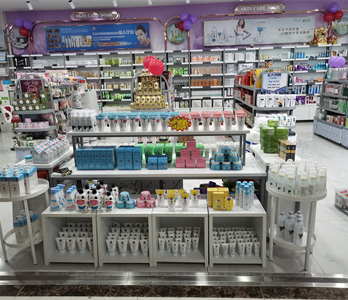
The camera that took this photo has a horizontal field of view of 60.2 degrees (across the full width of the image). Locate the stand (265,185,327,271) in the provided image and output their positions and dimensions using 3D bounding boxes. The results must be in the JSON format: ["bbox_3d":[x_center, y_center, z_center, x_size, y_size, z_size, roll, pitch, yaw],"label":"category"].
[{"bbox_3d":[0.924,0.558,2.320,0.420,0.600,0.420,-1,13,3],"label":"stand"}]

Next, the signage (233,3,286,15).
[{"bbox_3d":[2.496,-4.090,8.720,1.460,0.280,0.100,-1,13,3],"label":"signage"}]

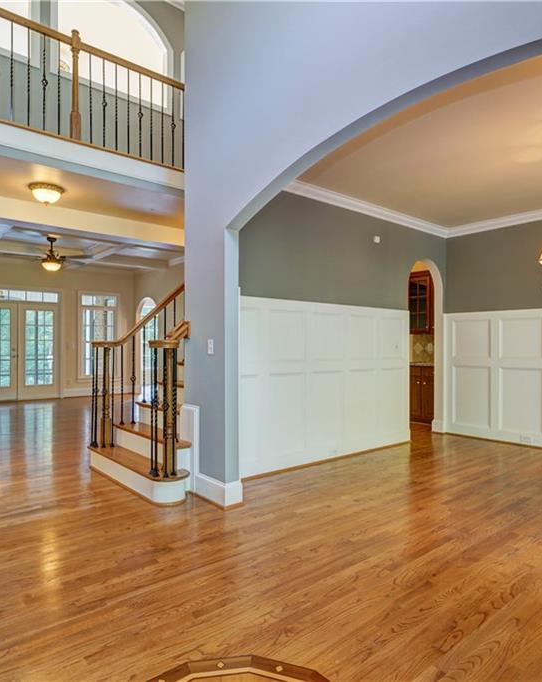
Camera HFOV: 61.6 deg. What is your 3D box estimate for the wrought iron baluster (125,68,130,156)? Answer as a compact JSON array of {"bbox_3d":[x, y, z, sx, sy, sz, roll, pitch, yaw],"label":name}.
[{"bbox_3d":[-1.402,-2.249,4.485,0.020,0.867,0.020,0,-1,-40],"label":"wrought iron baluster"}]

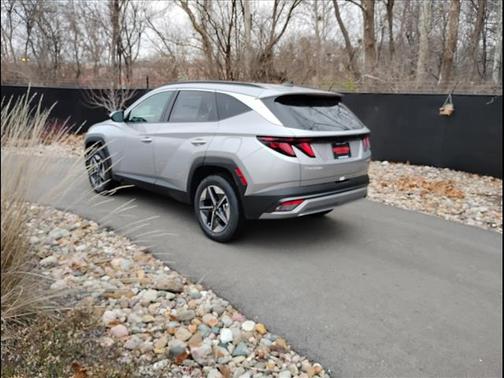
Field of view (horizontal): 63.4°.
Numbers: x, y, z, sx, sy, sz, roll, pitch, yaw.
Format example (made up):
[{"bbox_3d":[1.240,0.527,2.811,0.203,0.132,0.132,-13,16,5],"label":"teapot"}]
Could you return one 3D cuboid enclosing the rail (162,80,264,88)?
[{"bbox_3d":[-0.501,-1.175,4.626,1.800,0.090,0.070,14,19,43],"label":"rail"}]

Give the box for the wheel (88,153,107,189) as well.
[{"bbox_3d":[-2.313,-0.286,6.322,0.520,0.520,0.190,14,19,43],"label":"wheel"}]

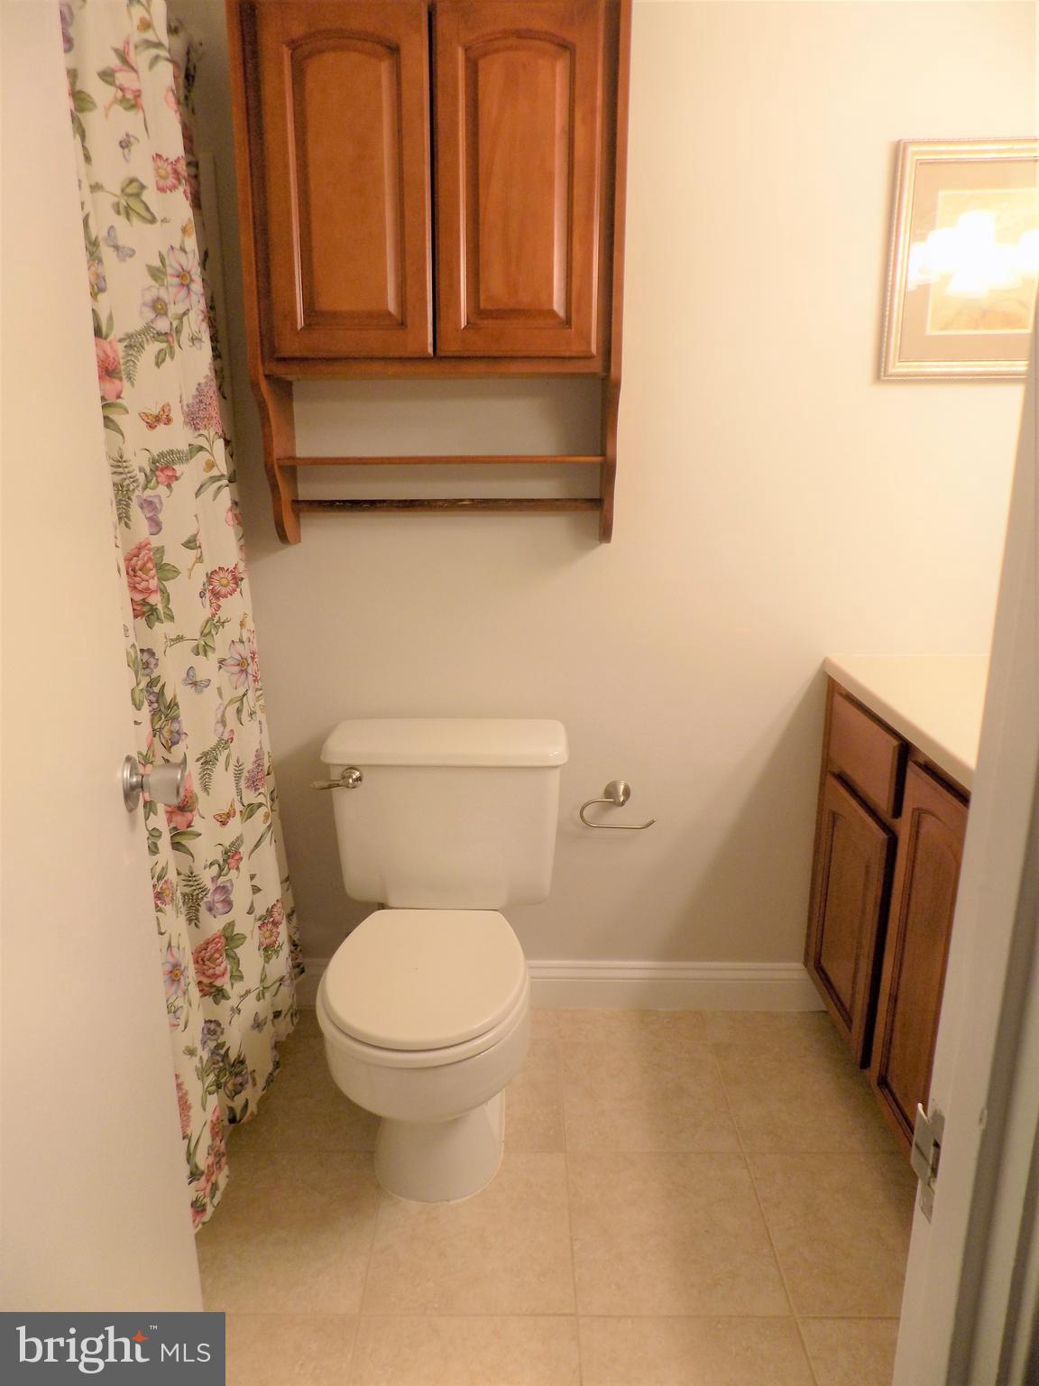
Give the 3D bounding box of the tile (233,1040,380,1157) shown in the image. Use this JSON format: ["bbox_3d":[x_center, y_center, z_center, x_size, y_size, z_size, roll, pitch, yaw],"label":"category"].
[{"bbox_3d":[-0.401,0.807,1.858,0.326,0.010,0.329,0,15,0],"label":"tile"}]

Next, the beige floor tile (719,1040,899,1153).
[{"bbox_3d":[0.578,0.809,1.856,0.326,0.010,0.329,0,15,0],"label":"beige floor tile"}]

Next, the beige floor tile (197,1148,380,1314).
[{"bbox_3d":[-0.402,0.892,1.540,0.326,0.010,0.329,0,15,0],"label":"beige floor tile"}]

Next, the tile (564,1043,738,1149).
[{"bbox_3d":[0.252,0.808,1.856,0.326,0.010,0.329,0,15,0],"label":"tile"}]

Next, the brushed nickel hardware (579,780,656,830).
[{"bbox_3d":[0.210,0.241,1.976,0.162,0.092,0.062,0,15,0],"label":"brushed nickel hardware"}]

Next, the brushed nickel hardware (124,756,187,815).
[{"bbox_3d":[-0.419,0.102,1.054,0.063,0.066,0.066,-2,15,-8],"label":"brushed nickel hardware"}]

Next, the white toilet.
[{"bbox_3d":[-0.145,0.481,1.695,0.473,0.705,0.695,0,15,0],"label":"white toilet"}]

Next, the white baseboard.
[{"bbox_3d":[0.085,0.669,2.118,1.244,0.122,0.015,0,15,0],"label":"white baseboard"}]

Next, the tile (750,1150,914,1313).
[{"bbox_3d":[0.577,0.895,1.538,0.326,0.010,0.329,0,15,0],"label":"tile"}]

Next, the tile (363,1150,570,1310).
[{"bbox_3d":[-0.075,0.893,1.540,0.326,0.010,0.329,0,15,0],"label":"tile"}]

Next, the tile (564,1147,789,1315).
[{"bbox_3d":[0.251,0.894,1.539,0.326,0.010,0.329,0,15,0],"label":"tile"}]

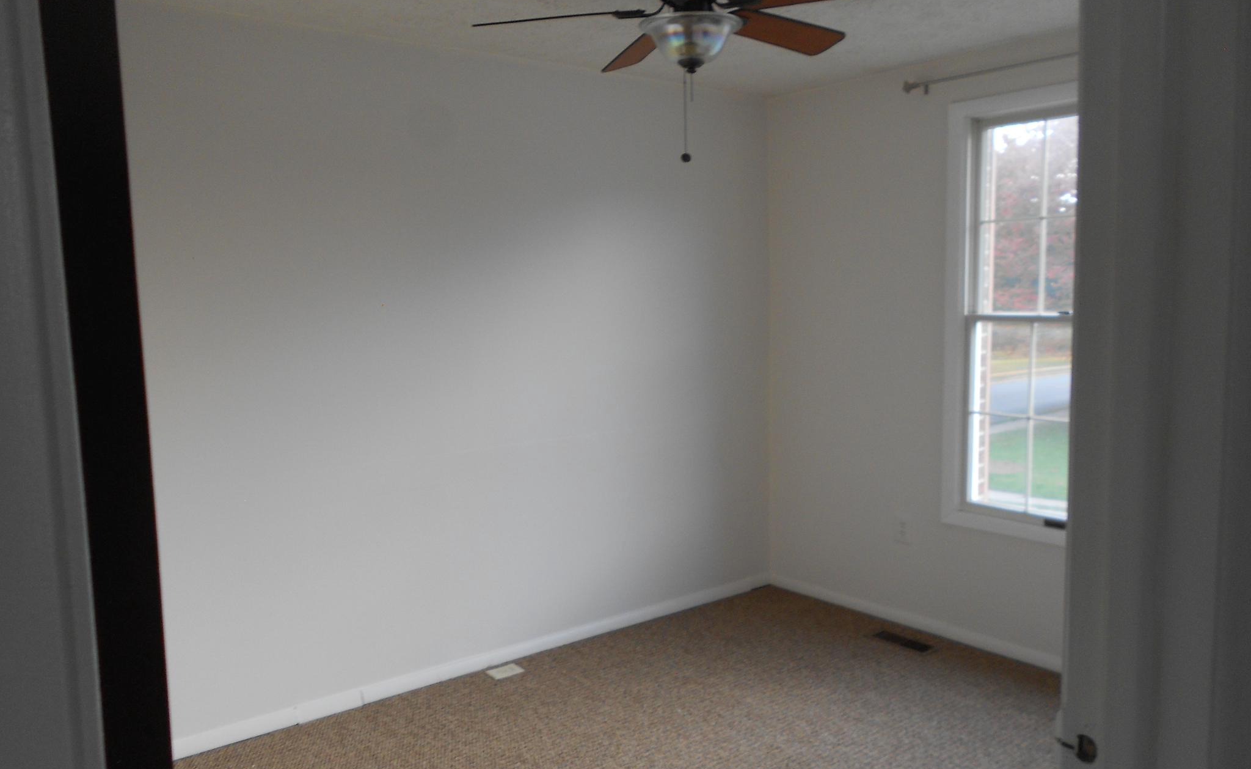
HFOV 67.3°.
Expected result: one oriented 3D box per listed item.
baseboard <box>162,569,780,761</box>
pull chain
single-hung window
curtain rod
[{"bbox_3d":[-0.425,1.085,3.832,2.940,0.066,0.015,-6,7,-37],"label":"baseboard"},{"bbox_3d":[0.164,-0.734,2.568,0.028,0.257,0.028,-1,6,4],"label":"pull chain"},{"bbox_3d":[1.628,-0.239,3.451,0.100,1.692,0.990,-6,7,-37],"label":"single-hung window"},{"bbox_3d":[1.544,-1.151,3.311,0.098,0.071,1.294,-6,7,-37],"label":"curtain rod"}]

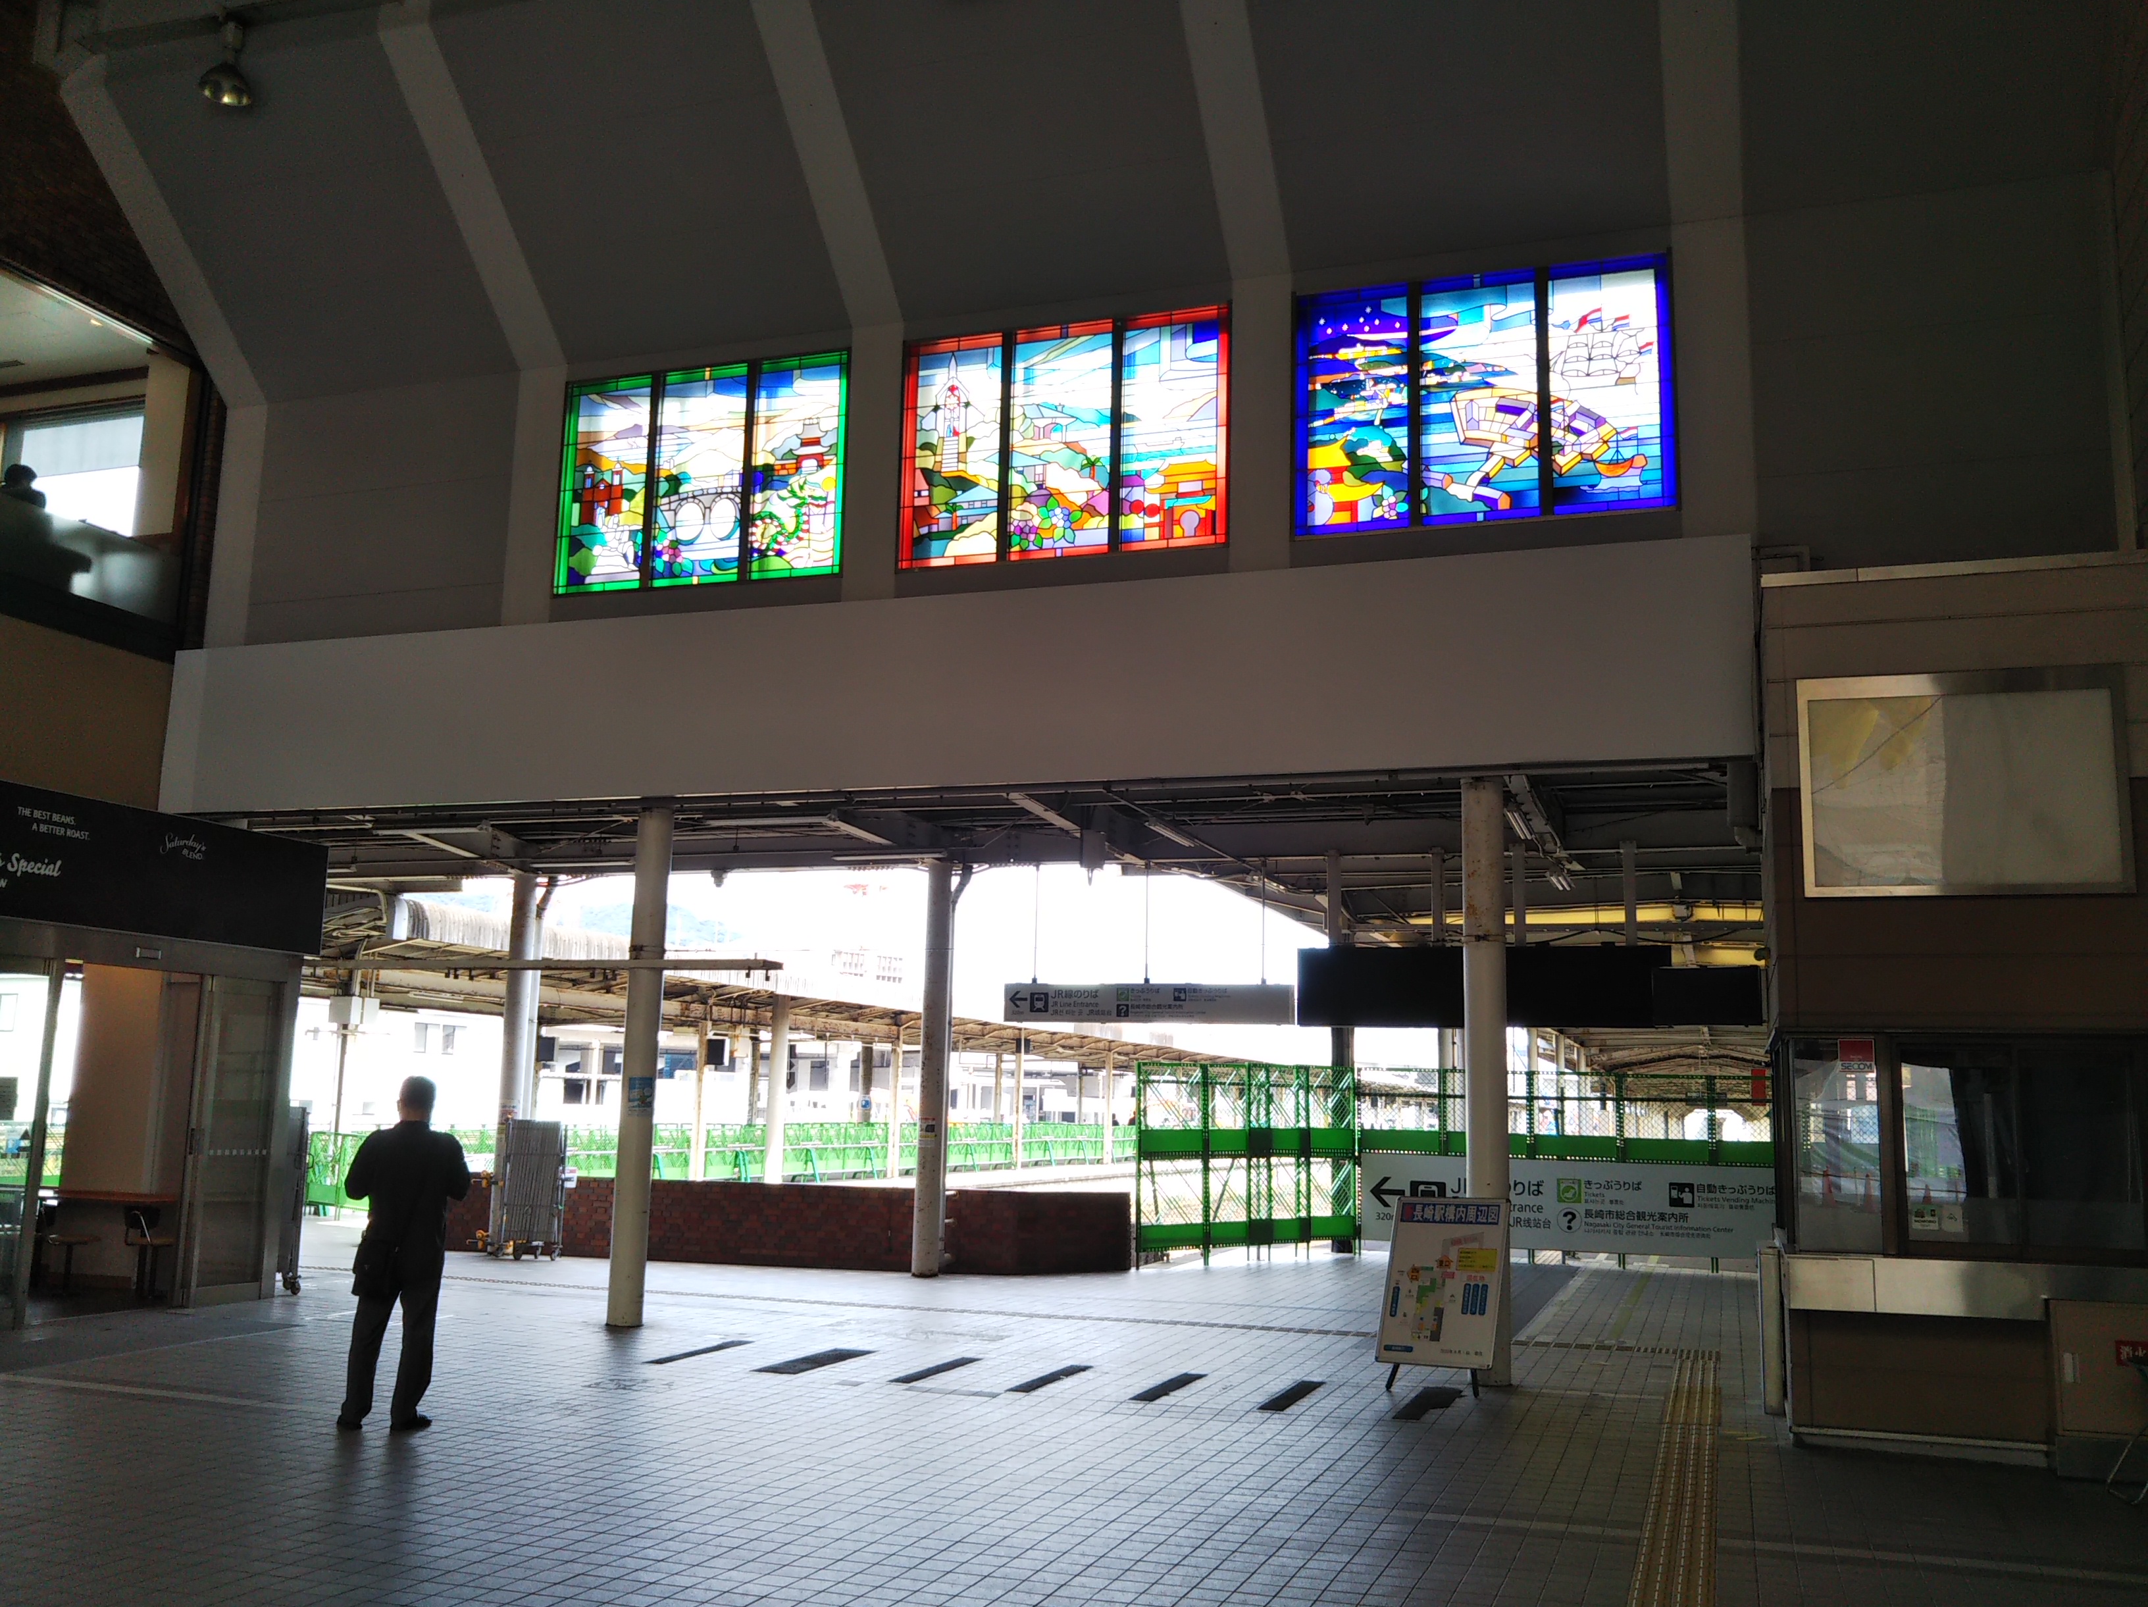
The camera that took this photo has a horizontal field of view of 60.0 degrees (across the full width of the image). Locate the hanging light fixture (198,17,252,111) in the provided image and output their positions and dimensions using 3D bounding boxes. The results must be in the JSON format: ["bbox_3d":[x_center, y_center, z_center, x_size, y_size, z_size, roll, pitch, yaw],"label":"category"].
[{"bbox_3d":[-6.578,-5.738,14.434,0.370,0.680,0.370,-2,-10,19],"label":"hanging light fixture"}]

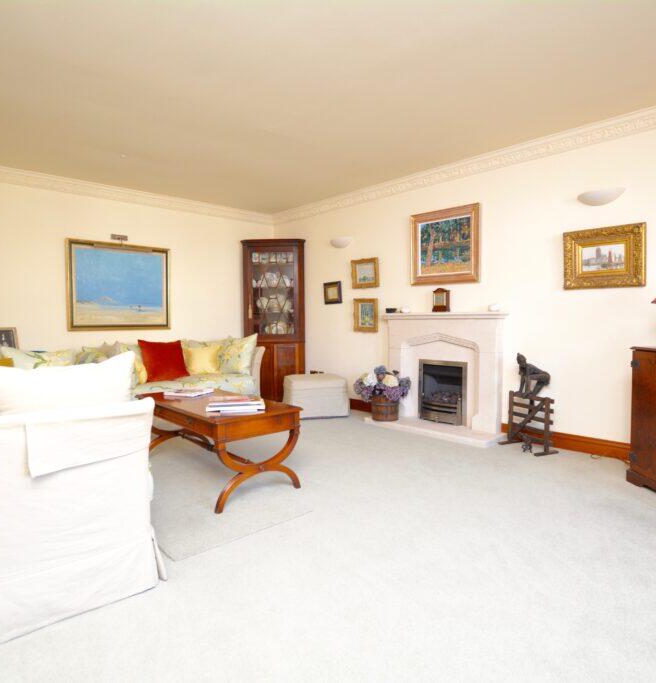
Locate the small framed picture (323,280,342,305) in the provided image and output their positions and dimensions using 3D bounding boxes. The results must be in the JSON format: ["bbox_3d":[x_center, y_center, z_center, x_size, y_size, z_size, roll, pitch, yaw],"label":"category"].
[{"bbox_3d":[0.067,-0.580,5.145,0.287,0.264,0.030,2,3,44],"label":"small framed picture"}]

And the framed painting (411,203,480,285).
[{"bbox_3d":[1.117,-0.904,4.103,0.722,0.704,0.050,2,3,44],"label":"framed painting"}]

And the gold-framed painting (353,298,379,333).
[{"bbox_3d":[0.429,-0.290,4.802,0.350,0.371,0.035,2,3,44],"label":"gold-framed painting"}]

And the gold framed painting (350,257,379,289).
[{"bbox_3d":[0.418,-0.762,4.795,0.393,0.330,0.035,2,3,44],"label":"gold framed painting"}]

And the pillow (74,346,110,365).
[{"bbox_3d":[-2.160,0.230,3.930,0.410,0.410,0.150,-3,-14,-41],"label":"pillow"}]

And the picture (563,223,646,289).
[{"bbox_3d":[2.012,-0.604,3.117,0.502,0.435,0.055,2,4,44],"label":"picture"}]

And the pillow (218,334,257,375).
[{"bbox_3d":[-1.007,0.145,4.750,0.440,0.440,0.160,0,-15,1],"label":"pillow"}]

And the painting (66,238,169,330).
[{"bbox_3d":[-2.282,-0.599,4.732,1.045,0.942,0.050,-2,3,-38],"label":"painting"}]

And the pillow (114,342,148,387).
[{"bbox_3d":[-1.851,0.216,4.000,0.410,0.420,0.150,-3,-14,-41],"label":"pillow"}]

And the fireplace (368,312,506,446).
[{"bbox_3d":[0.984,0.294,4.040,1.360,1.100,0.390,2,3,44],"label":"fireplace"}]

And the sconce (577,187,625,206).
[{"bbox_3d":[1.968,-1.042,3.098,0.302,0.093,0.110,2,4,44],"label":"sconce"}]

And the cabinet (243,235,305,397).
[{"bbox_3d":[-0.700,-0.260,5.581,0.780,2.040,0.480,0,3,2],"label":"cabinet"}]

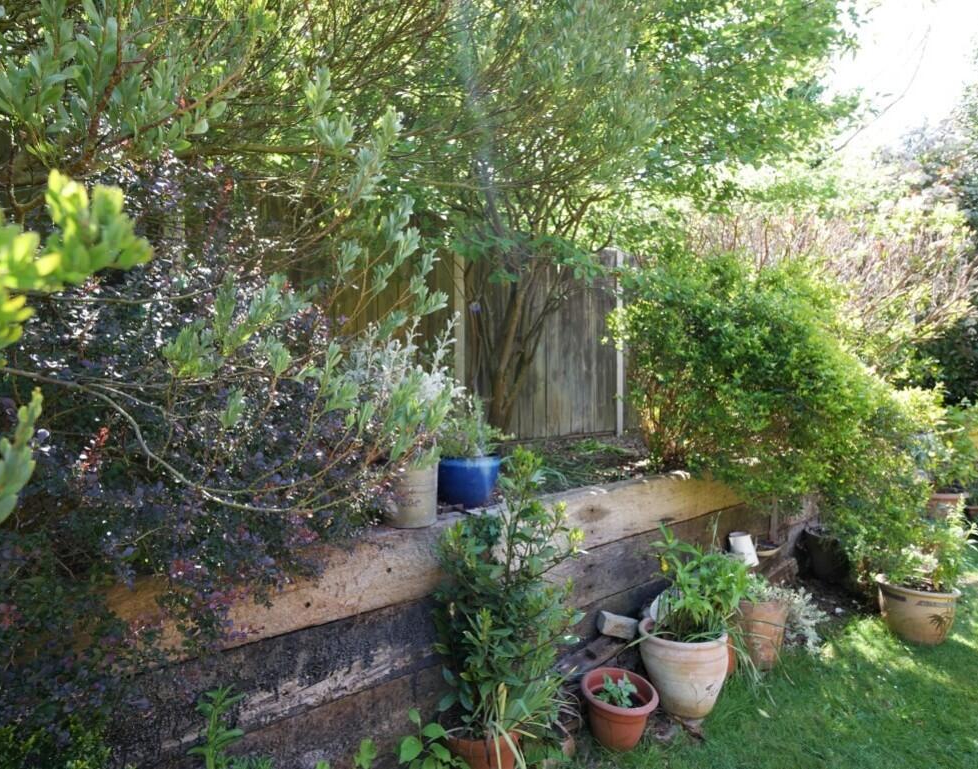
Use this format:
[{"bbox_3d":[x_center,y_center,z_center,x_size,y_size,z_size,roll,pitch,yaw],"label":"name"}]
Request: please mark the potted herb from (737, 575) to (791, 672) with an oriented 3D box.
[{"bbox_3d":[1.430,1.228,2.780,0.265,0.475,0.265,0,0,27],"label":"potted herb"}]

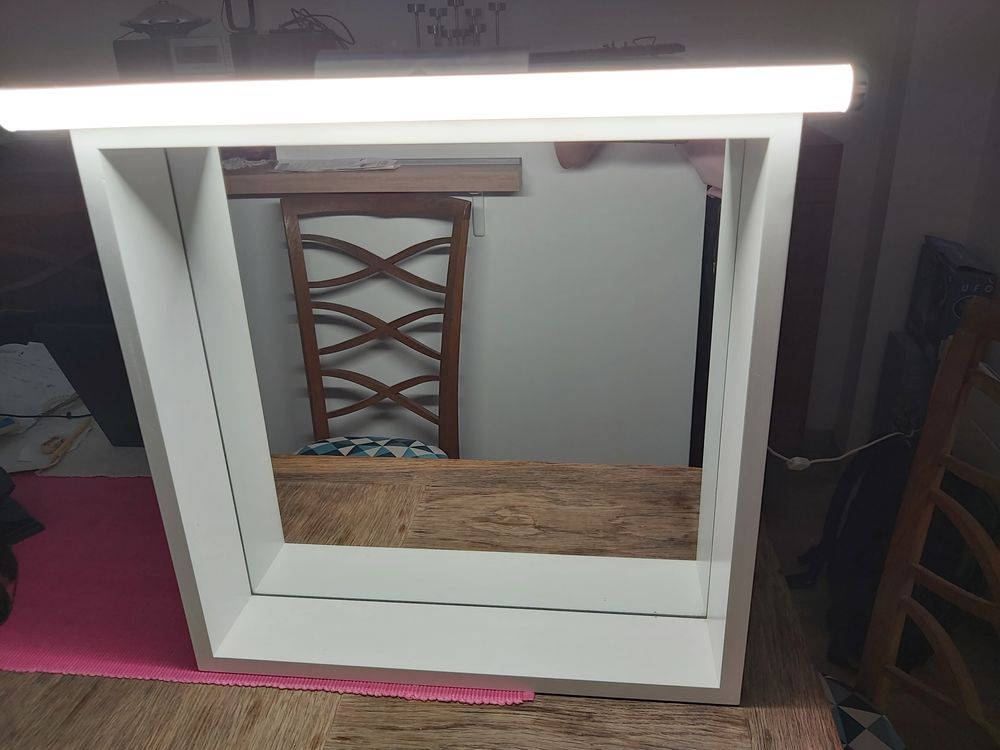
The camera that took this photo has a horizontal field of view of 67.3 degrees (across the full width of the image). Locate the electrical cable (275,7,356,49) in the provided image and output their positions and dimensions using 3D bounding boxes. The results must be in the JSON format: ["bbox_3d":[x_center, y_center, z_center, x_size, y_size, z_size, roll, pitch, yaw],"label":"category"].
[{"bbox_3d":[-0.512,-0.963,2.084,0.215,0.105,0.140,1,22,7],"label":"electrical cable"}]

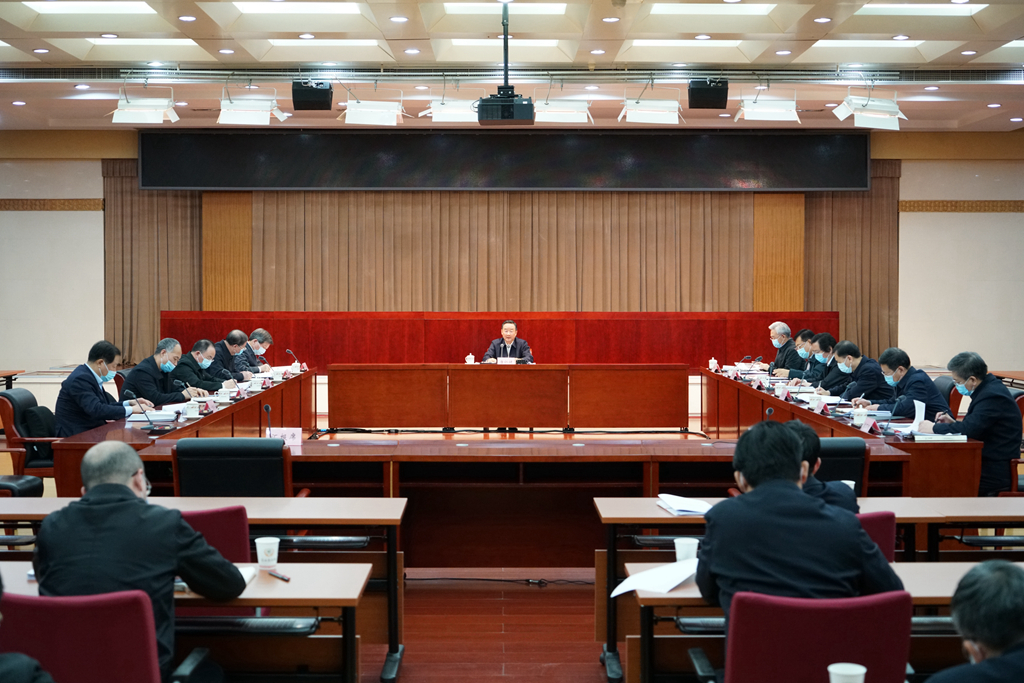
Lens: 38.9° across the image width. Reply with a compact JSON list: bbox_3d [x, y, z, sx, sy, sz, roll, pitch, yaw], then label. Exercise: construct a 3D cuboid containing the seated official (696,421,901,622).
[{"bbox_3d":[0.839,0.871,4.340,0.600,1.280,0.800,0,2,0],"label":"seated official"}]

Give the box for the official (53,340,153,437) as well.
[{"bbox_3d":[-2.781,0.648,9.950,0.700,1.260,0.540,0,2,5],"label":"official"}]

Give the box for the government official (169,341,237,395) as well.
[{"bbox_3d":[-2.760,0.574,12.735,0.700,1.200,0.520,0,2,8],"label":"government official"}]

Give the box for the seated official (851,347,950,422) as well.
[{"bbox_3d":[2.759,0.657,10.250,0.700,1.220,0.540,0,2,-9],"label":"seated official"}]

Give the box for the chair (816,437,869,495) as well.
[{"bbox_3d":[1.446,0.917,7.100,0.660,0.960,0.660,0,2,0],"label":"chair"}]

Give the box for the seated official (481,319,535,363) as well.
[{"bbox_3d":[-0.041,0.381,17.150,0.580,1.260,0.740,0,2,0],"label":"seated official"}]

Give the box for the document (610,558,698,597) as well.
[{"bbox_3d":[0.483,0.722,4.446,0.220,0.070,0.300,2,3,45],"label":"document"}]

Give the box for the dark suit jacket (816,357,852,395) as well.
[{"bbox_3d":[2.869,0.377,12.750,0.500,0.580,0.520,0,2,-3],"label":"dark suit jacket"}]

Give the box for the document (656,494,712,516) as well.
[{"bbox_3d":[0.770,0.693,6.234,0.210,0.045,0.297,0,2,-11],"label":"document"}]

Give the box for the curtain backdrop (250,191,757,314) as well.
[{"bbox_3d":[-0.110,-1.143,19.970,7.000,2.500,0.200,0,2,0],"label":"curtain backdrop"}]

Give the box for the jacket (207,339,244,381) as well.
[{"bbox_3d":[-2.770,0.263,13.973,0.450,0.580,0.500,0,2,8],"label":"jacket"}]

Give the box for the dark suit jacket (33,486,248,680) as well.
[{"bbox_3d":[-1.066,0.667,4.201,0.600,0.560,0.550,0,2,6],"label":"dark suit jacket"}]

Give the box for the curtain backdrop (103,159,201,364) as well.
[{"bbox_3d":[-4.956,-1.088,19.972,1.360,2.820,0.200,0,2,0],"label":"curtain backdrop"}]

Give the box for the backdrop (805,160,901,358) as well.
[{"bbox_3d":[4.835,-1.107,20.600,1.370,2.950,0.180,0,2,0],"label":"backdrop"}]

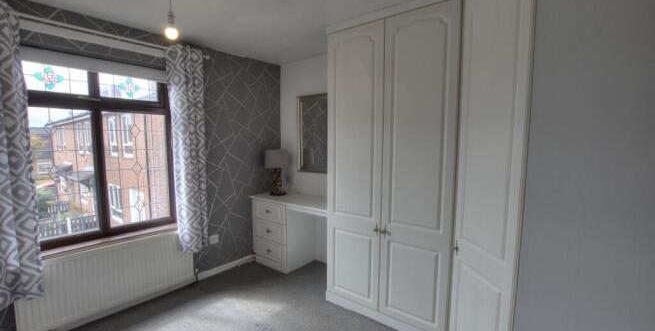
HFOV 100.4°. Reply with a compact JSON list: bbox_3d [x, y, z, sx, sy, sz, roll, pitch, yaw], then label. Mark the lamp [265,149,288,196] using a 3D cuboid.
[{"bbox_3d":[-0.601,0.082,3.297,0.275,0.536,0.275,5,7,43],"label":"lamp"}]

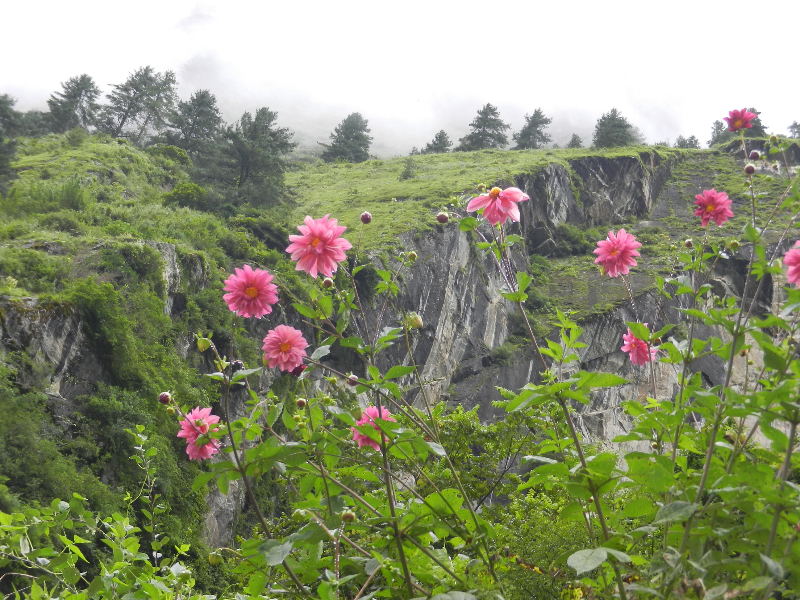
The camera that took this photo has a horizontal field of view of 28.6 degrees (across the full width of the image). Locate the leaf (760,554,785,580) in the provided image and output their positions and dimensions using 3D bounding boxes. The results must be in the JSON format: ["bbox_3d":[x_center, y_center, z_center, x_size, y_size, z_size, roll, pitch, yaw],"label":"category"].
[{"bbox_3d":[0.675,0.485,2.850,0.043,0.047,0.035,0,-5,0],"label":"leaf"}]

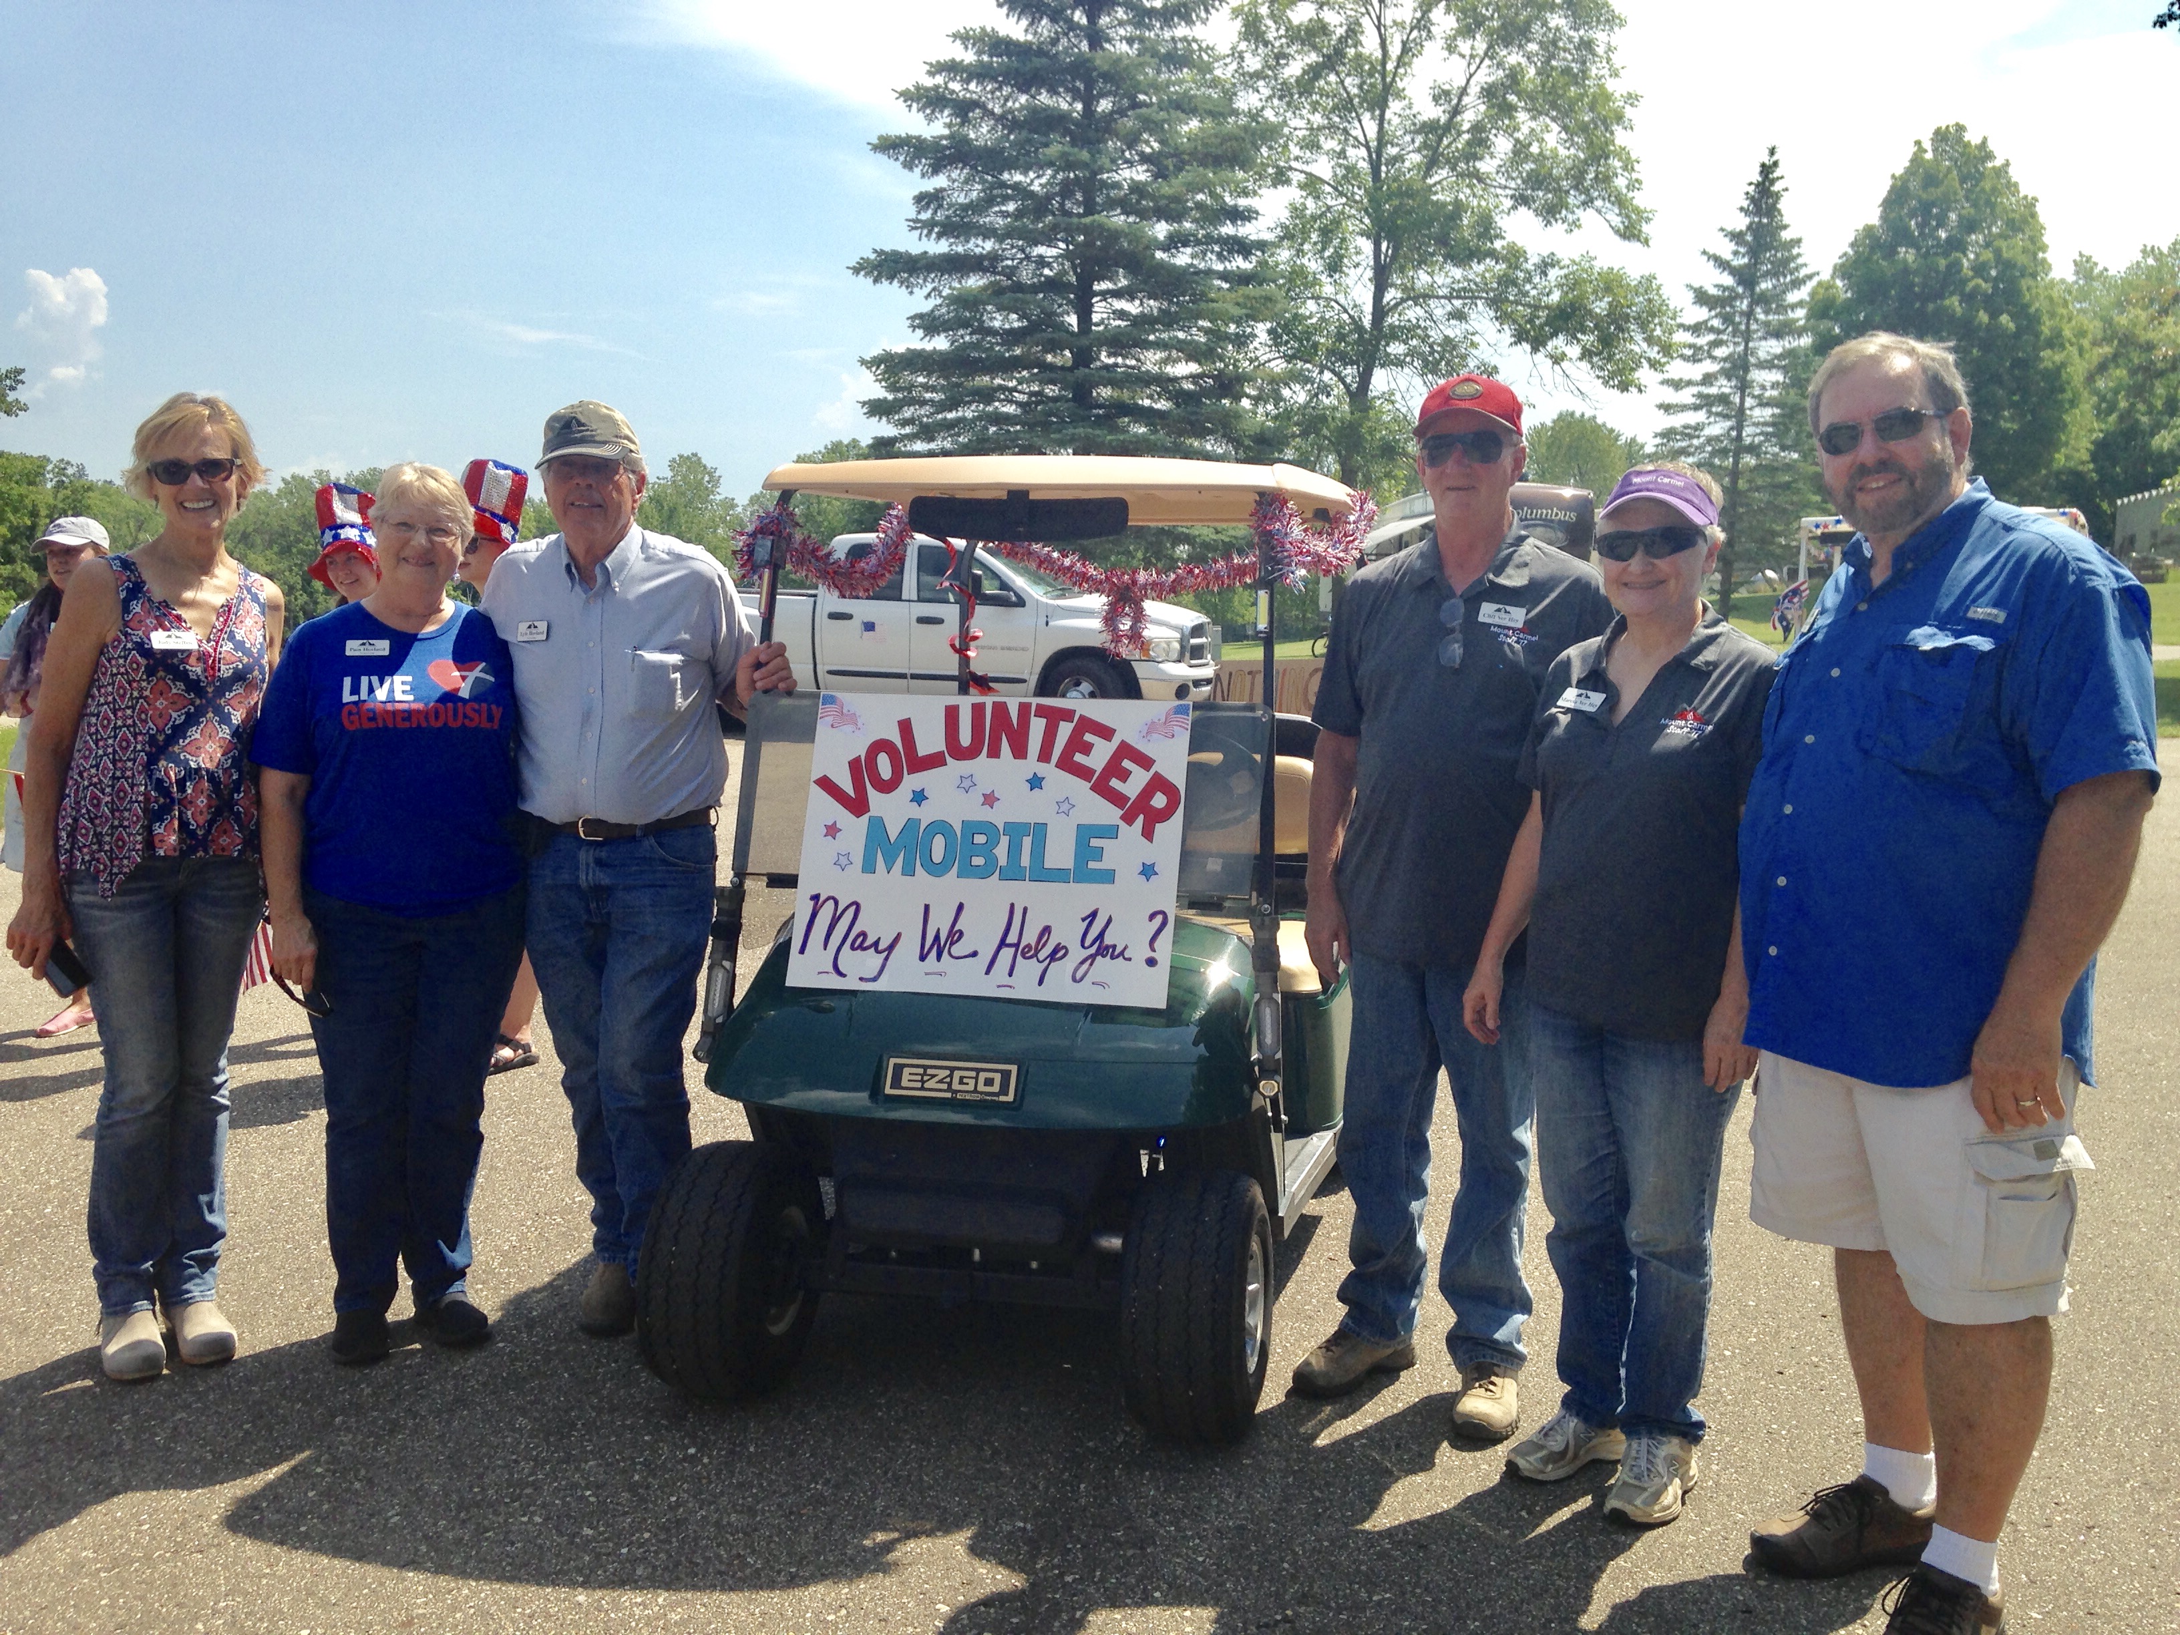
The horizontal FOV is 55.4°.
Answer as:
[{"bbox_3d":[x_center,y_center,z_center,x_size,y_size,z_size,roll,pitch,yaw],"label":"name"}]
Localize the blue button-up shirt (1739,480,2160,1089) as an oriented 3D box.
[{"bbox_3d":[1.188,-0.049,2.890,0.370,0.780,0.580,-2,7,-30],"label":"blue button-up shirt"}]

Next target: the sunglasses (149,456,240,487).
[{"bbox_3d":[-1.557,-0.599,3.620,0.145,0.050,0.145,0,7,-22],"label":"sunglasses"}]

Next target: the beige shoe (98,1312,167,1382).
[{"bbox_3d":[-1.755,0.928,3.802,0.100,0.120,0.265,-2,7,-27],"label":"beige shoe"}]

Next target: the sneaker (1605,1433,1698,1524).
[{"bbox_3d":[0.928,1.036,3.401,0.105,0.120,0.280,4,7,24],"label":"sneaker"}]

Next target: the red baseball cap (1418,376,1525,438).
[{"bbox_3d":[0.644,-0.696,3.530,0.185,0.130,0.260,4,6,18],"label":"red baseball cap"}]

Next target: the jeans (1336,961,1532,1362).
[{"bbox_3d":[0.619,0.545,3.734,0.380,0.950,0.320,3,7,14],"label":"jeans"}]

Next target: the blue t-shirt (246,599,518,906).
[{"bbox_3d":[-1.275,-0.107,3.800,0.530,0.600,0.320,0,7,-14],"label":"blue t-shirt"}]

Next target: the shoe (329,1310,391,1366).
[{"bbox_3d":[-1.346,0.937,3.914,0.100,0.100,0.255,0,7,-12],"label":"shoe"}]

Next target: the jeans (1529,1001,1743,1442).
[{"bbox_3d":[0.870,0.570,3.365,0.380,0.900,0.260,6,7,32],"label":"jeans"}]

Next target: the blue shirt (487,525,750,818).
[{"bbox_3d":[-0.895,-0.259,3.880,0.560,0.600,0.310,2,7,8],"label":"blue shirt"}]

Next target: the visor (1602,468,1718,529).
[{"bbox_3d":[0.861,-0.482,3.140,0.168,0.090,0.235,5,7,25],"label":"visor"}]

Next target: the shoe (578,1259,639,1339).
[{"bbox_3d":[-0.925,0.905,4.074,0.110,0.130,0.300,0,6,-6],"label":"shoe"}]

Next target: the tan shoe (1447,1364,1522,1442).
[{"bbox_3d":[0.714,0.992,3.727,0.110,0.130,0.300,2,6,13],"label":"tan shoe"}]

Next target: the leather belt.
[{"bbox_3d":[-0.901,0.011,3.960,0.380,0.055,0.280,2,6,6],"label":"leather belt"}]

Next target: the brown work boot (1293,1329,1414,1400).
[{"bbox_3d":[0.509,0.975,3.876,0.285,0.125,0.110,-4,8,-40],"label":"brown work boot"}]

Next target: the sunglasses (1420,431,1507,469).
[{"bbox_3d":[0.647,-0.630,3.550,0.150,0.054,0.150,4,7,18],"label":"sunglasses"}]

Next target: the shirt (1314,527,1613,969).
[{"bbox_3d":[0.651,-0.123,3.620,0.550,0.760,0.310,4,6,18],"label":"shirt"}]

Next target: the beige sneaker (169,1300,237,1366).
[{"bbox_3d":[-1.646,0.913,3.840,0.100,0.110,0.260,-2,7,-31],"label":"beige sneaker"}]

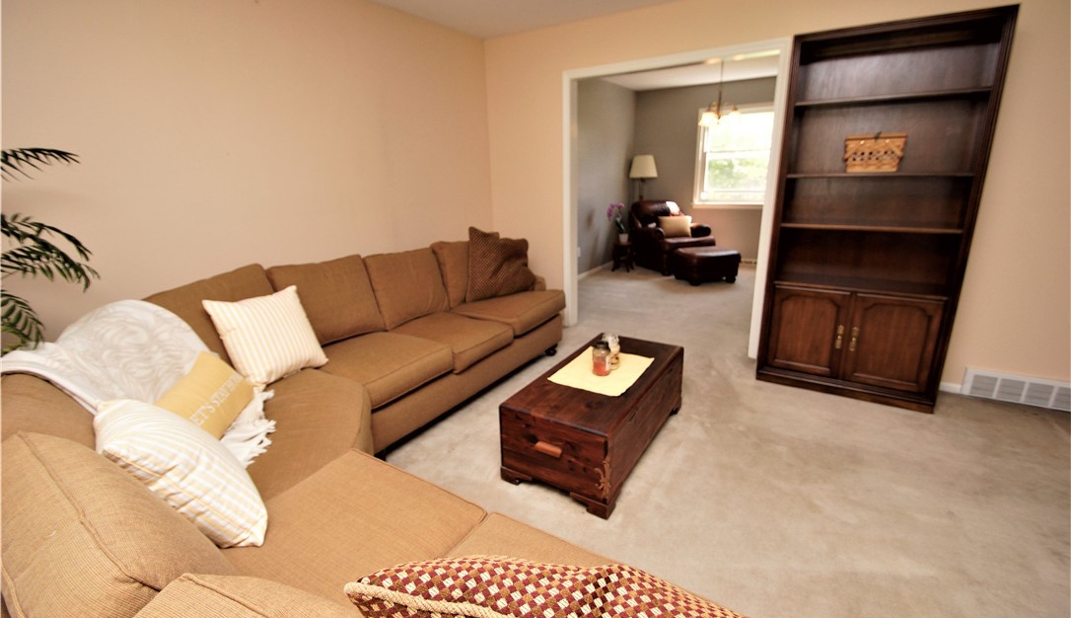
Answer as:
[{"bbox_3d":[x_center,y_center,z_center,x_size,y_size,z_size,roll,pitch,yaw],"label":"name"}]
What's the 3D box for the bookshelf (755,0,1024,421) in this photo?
[{"bbox_3d":[1.898,-0.473,2.611,0.890,2.000,0.330,9,20,31],"label":"bookshelf"}]

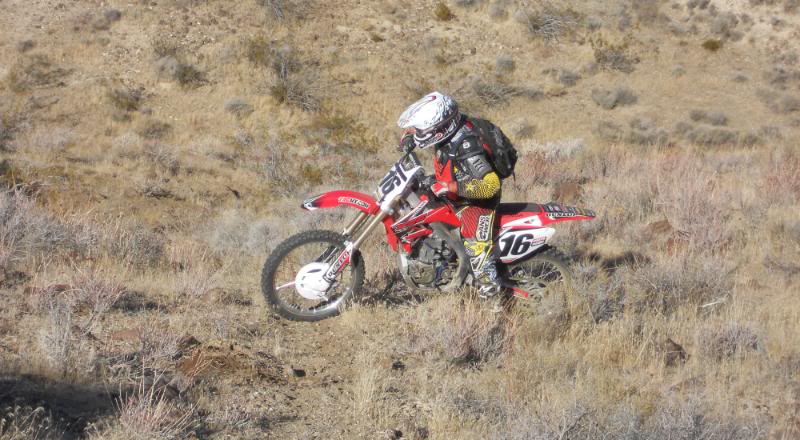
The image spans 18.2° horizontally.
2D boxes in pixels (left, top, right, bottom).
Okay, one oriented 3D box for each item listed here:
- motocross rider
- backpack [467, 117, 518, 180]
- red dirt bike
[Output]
[{"bbox_3d":[0.329,-0.194,16.420,0.700,1.320,0.760,1,14,-5],"label":"motocross rider"},{"bbox_3d":[0.633,-0.495,16.370,0.190,0.430,0.300,-28,16,3],"label":"backpack"},{"bbox_3d":[0.195,0.142,16.500,2.160,1.240,0.810,5,17,-5],"label":"red dirt bike"}]

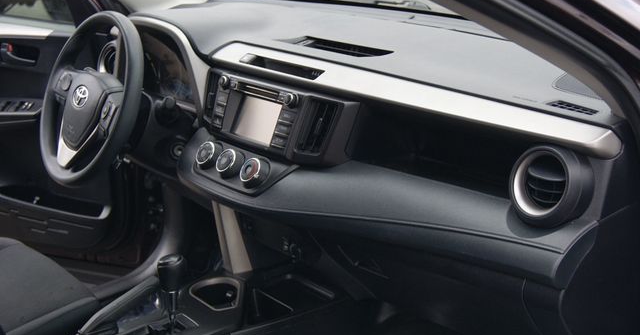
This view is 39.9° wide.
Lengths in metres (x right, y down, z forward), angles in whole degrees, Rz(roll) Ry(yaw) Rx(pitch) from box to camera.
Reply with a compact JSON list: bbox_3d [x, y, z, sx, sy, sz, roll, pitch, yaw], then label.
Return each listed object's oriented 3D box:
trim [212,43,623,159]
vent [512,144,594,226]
[{"bbox_3d":[0.101,-0.134,1.490,0.085,0.050,0.890,-14,23,-40],"label":"trim"},{"bbox_3d":[0.329,0.025,1.261,0.055,0.112,0.112,2,13,-38],"label":"vent"}]

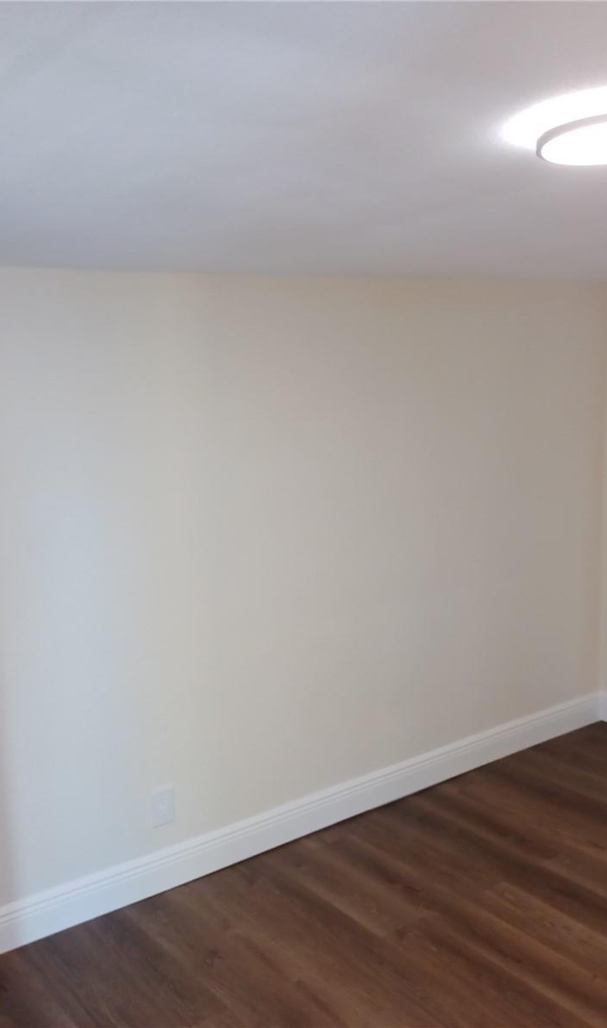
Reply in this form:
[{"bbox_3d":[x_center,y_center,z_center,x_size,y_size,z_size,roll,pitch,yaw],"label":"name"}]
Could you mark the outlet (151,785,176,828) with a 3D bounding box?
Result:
[{"bbox_3d":[-0.409,0.860,2.911,0.071,0.115,0.010,-9,12,-36],"label":"outlet"}]

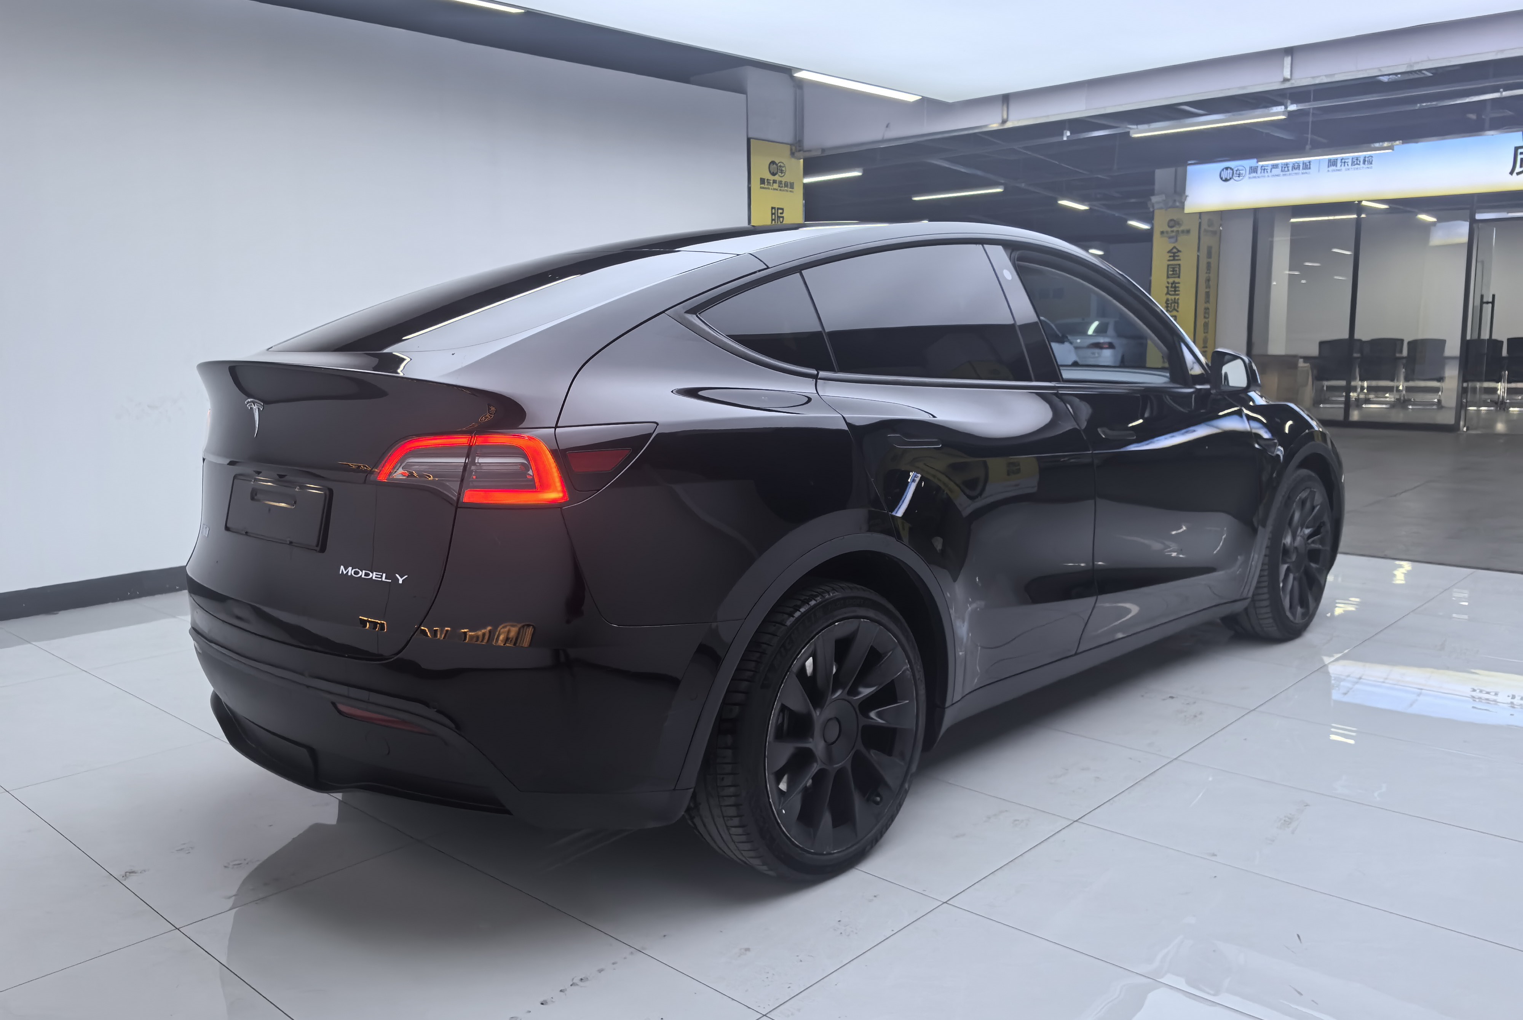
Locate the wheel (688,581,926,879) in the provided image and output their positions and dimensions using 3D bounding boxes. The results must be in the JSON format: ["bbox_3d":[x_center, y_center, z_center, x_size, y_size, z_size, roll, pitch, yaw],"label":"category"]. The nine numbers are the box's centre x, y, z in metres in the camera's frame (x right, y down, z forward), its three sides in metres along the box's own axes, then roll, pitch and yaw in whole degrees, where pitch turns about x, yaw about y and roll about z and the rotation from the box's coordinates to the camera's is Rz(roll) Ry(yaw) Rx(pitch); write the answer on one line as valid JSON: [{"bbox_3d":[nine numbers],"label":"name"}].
[{"bbox_3d":[0.102,0.494,2.775,0.255,0.705,0.705,7,11,43],"label":"wheel"}]

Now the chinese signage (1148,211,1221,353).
[{"bbox_3d":[5.847,-2.705,16.507,0.640,2.790,0.660,7,11,42],"label":"chinese signage"}]

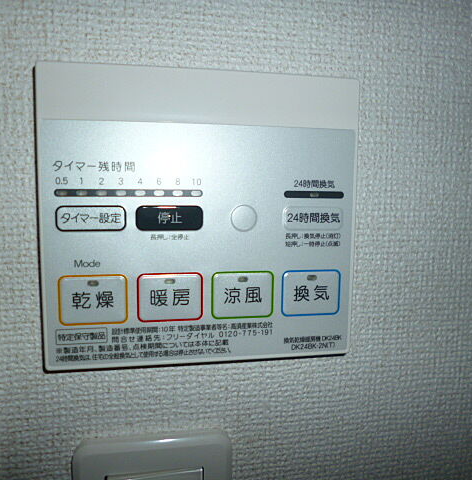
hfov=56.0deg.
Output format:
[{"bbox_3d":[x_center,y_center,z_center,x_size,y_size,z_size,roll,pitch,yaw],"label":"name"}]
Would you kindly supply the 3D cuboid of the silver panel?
[{"bbox_3d":[-0.013,0.002,0.191,0.131,0.099,0.010,0,5,-10],"label":"silver panel"}]

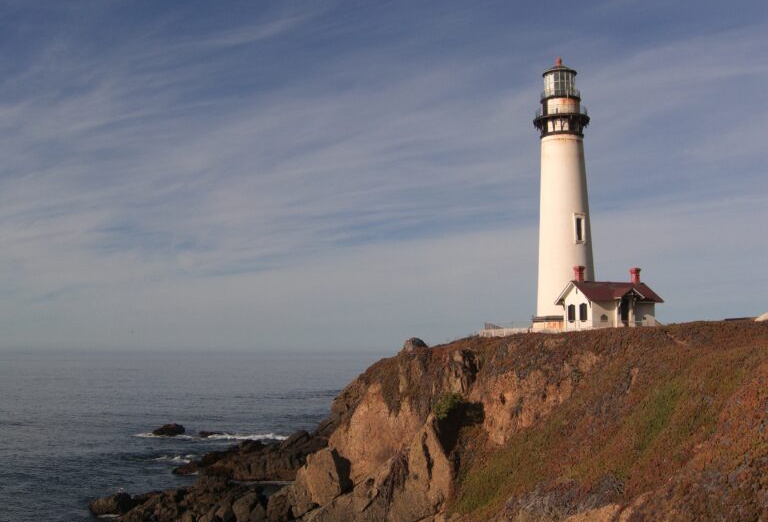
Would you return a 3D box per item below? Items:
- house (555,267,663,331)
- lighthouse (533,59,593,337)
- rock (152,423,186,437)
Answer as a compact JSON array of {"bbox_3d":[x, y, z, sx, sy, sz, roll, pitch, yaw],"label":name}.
[{"bbox_3d":[25.800,4.390,95.900,9.500,7.500,8.200,2,-6,-20],"label":"house"},{"bbox_3d":[22.740,-8.480,105.560,8.400,35.000,8.400,-1,-6,12],"label":"lighthouse"},{"bbox_3d":[-30.100,23.600,118.400,4.700,1.850,3.200,1,-6,-14],"label":"rock"}]

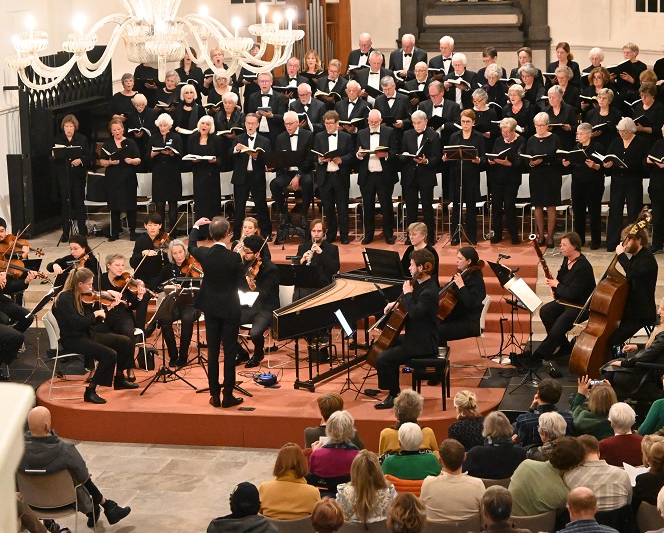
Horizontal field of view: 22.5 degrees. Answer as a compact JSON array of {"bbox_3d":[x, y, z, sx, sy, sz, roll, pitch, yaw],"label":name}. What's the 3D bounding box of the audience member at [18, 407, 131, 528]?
[{"bbox_3d":[-1.937,1.569,12.450,0.620,1.240,0.970,2,10,19],"label":"audience member"}]

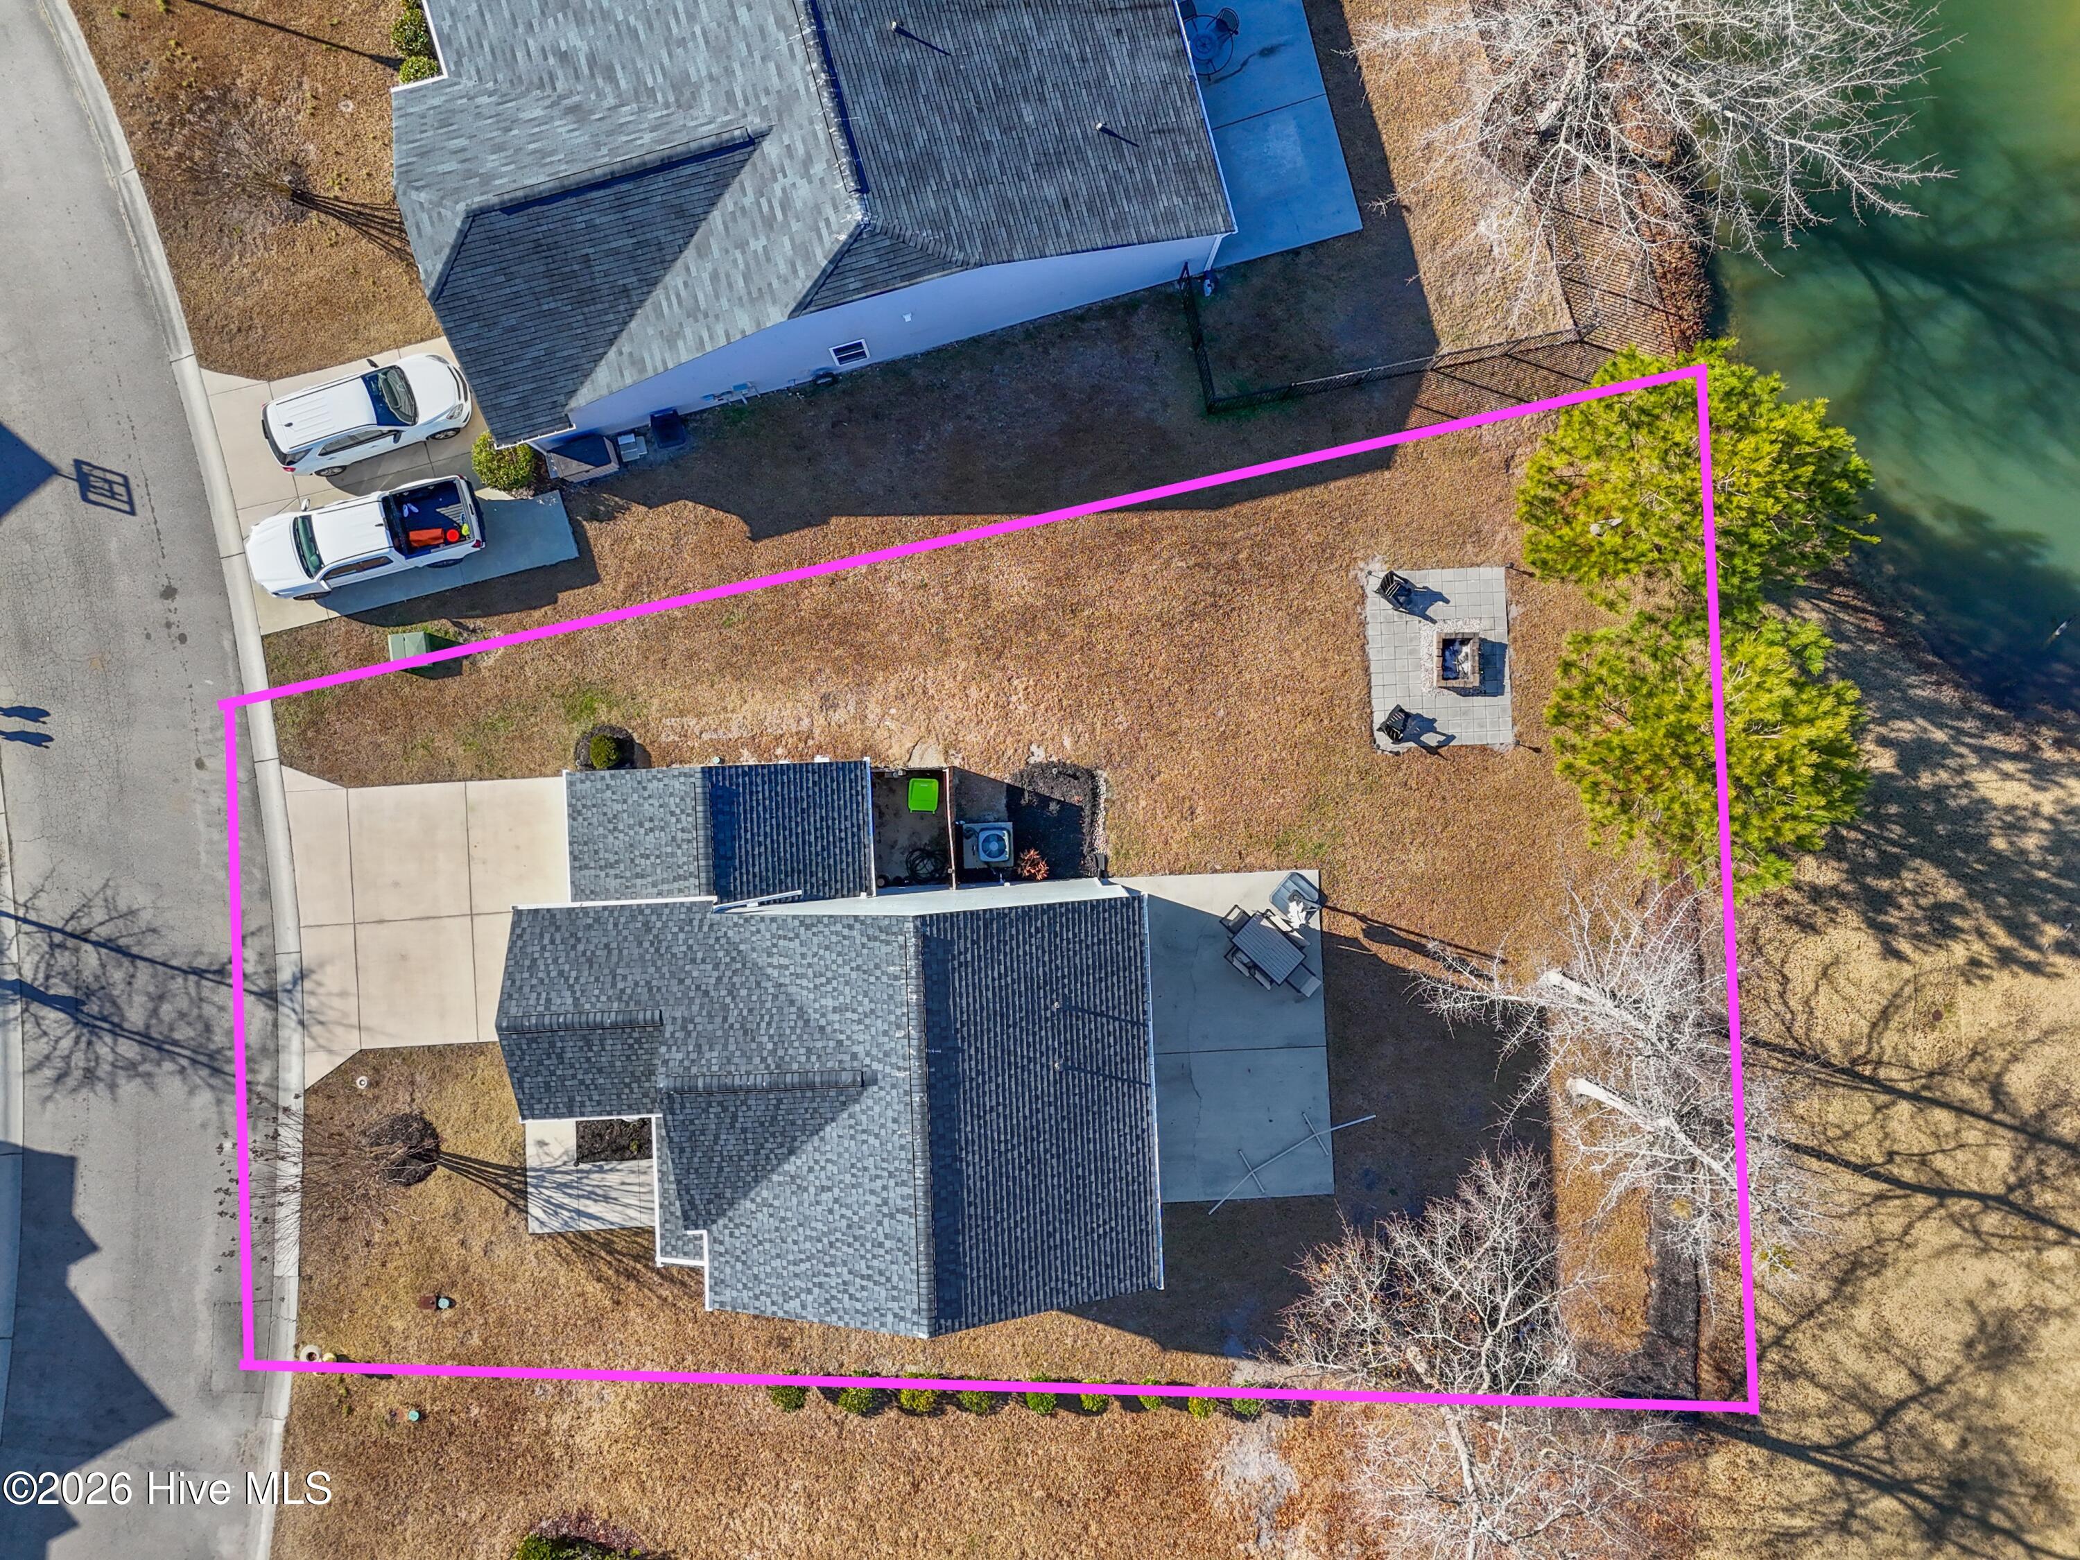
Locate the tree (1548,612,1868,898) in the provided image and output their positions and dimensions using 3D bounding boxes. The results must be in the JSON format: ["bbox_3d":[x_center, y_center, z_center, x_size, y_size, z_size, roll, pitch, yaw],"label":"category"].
[{"bbox_3d":[14.708,-0.526,31.238,5.800,7.000,6.000,0,91,0],"label":"tree"}]

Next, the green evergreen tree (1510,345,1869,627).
[{"bbox_3d":[14.208,-6.578,31.163,5.900,7.000,5.700,0,91,0],"label":"green evergreen tree"}]

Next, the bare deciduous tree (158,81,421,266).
[{"bbox_3d":[-17.706,-13.751,32.632,3.600,3.300,3.600,0,91,0],"label":"bare deciduous tree"}]

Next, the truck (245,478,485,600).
[{"bbox_3d":[-15.578,-5.698,33.295,5.430,1.780,1.900,-14,91,0],"label":"truck"}]

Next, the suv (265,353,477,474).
[{"bbox_3d":[-15.493,-8.506,33.301,4.720,1.700,1.870,-18,91,0],"label":"suv"}]

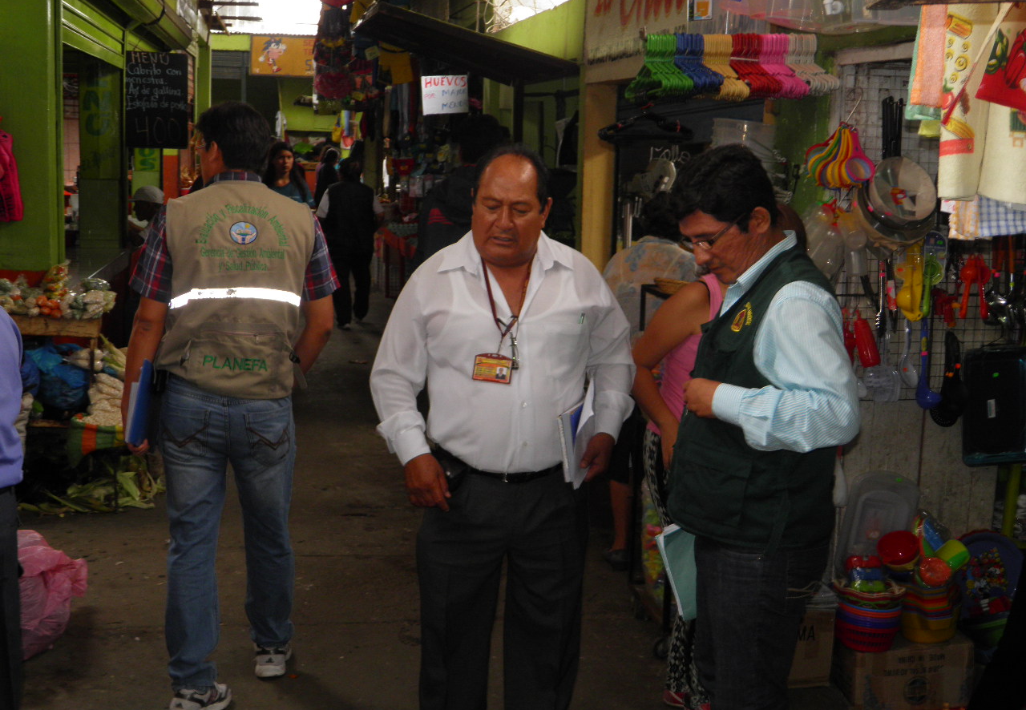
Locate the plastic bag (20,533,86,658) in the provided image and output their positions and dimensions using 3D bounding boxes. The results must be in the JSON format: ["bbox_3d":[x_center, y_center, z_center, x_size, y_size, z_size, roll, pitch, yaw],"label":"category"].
[{"bbox_3d":[-1.484,0.734,4.000,0.340,0.380,0.340,2,9,0],"label":"plastic bag"}]

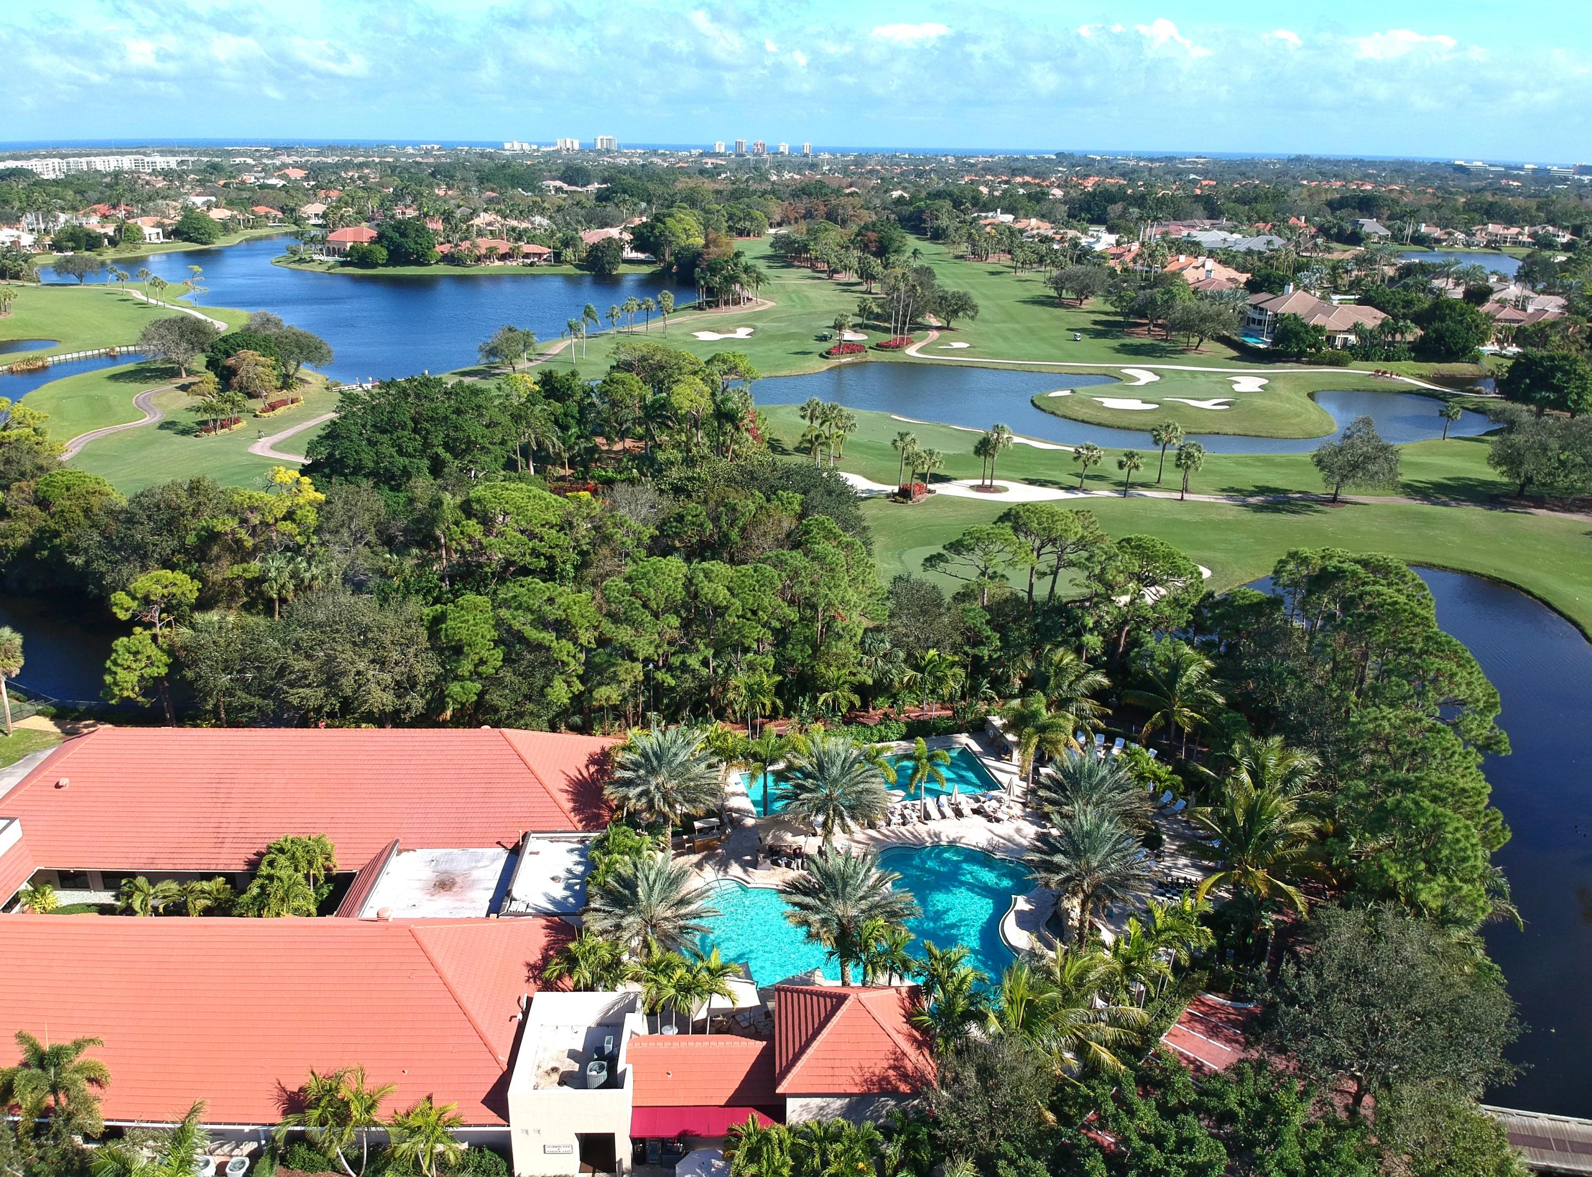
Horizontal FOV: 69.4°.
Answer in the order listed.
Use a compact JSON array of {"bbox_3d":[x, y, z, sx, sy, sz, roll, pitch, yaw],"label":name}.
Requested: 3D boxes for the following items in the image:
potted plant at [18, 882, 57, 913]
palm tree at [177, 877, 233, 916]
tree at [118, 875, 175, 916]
[{"bbox_3d":[-42.659,17.724,64.694,1.900,1.900,1.800,1,21,0],"label":"potted plant"},{"bbox_3d":[-32.735,17.298,63.914,3.109,3.068,3.016,1,21,0],"label":"palm tree"},{"bbox_3d":[-35.927,17.204,63.893,3.316,3.183,3.216,1,21,0],"label":"tree"}]

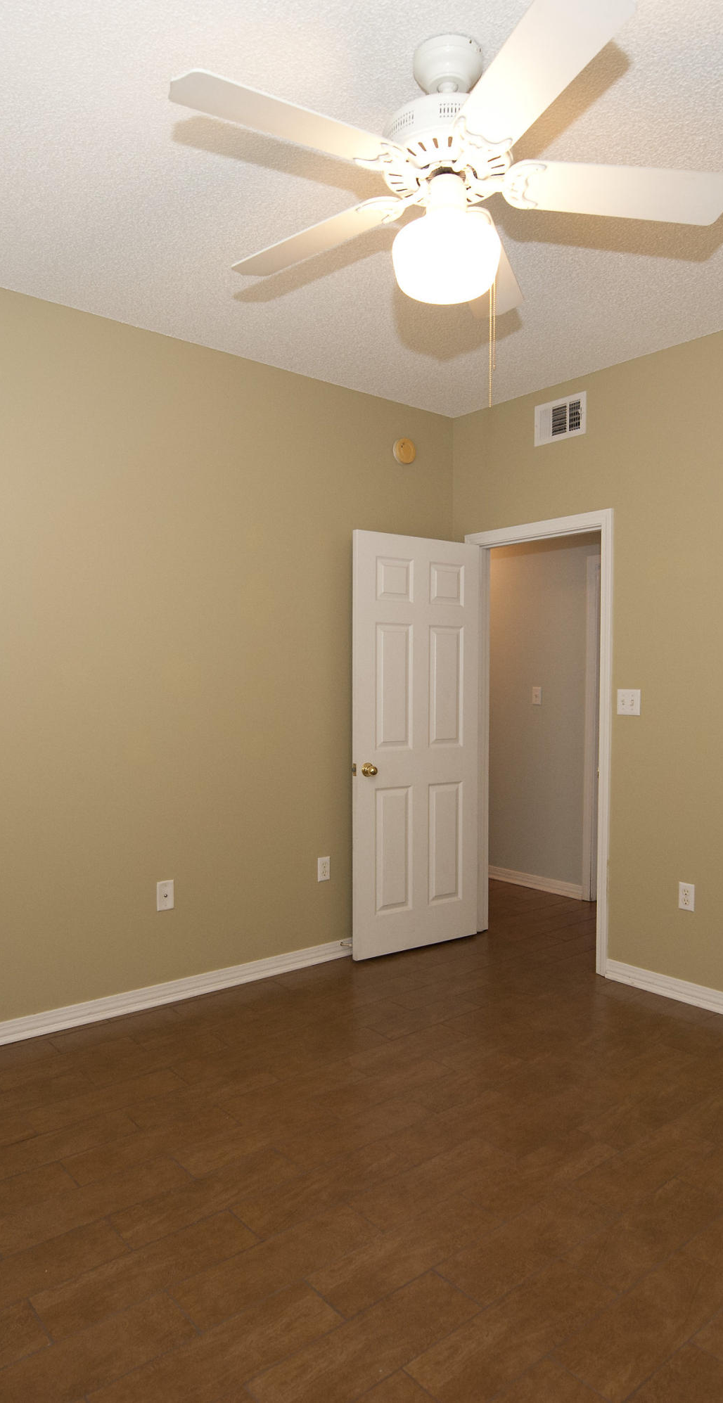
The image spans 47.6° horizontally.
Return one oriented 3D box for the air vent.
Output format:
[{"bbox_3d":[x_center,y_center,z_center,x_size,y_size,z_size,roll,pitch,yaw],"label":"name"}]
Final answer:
[{"bbox_3d":[0.954,-1.361,3.957,0.022,0.198,0.302,-1,2,-39],"label":"air vent"}]

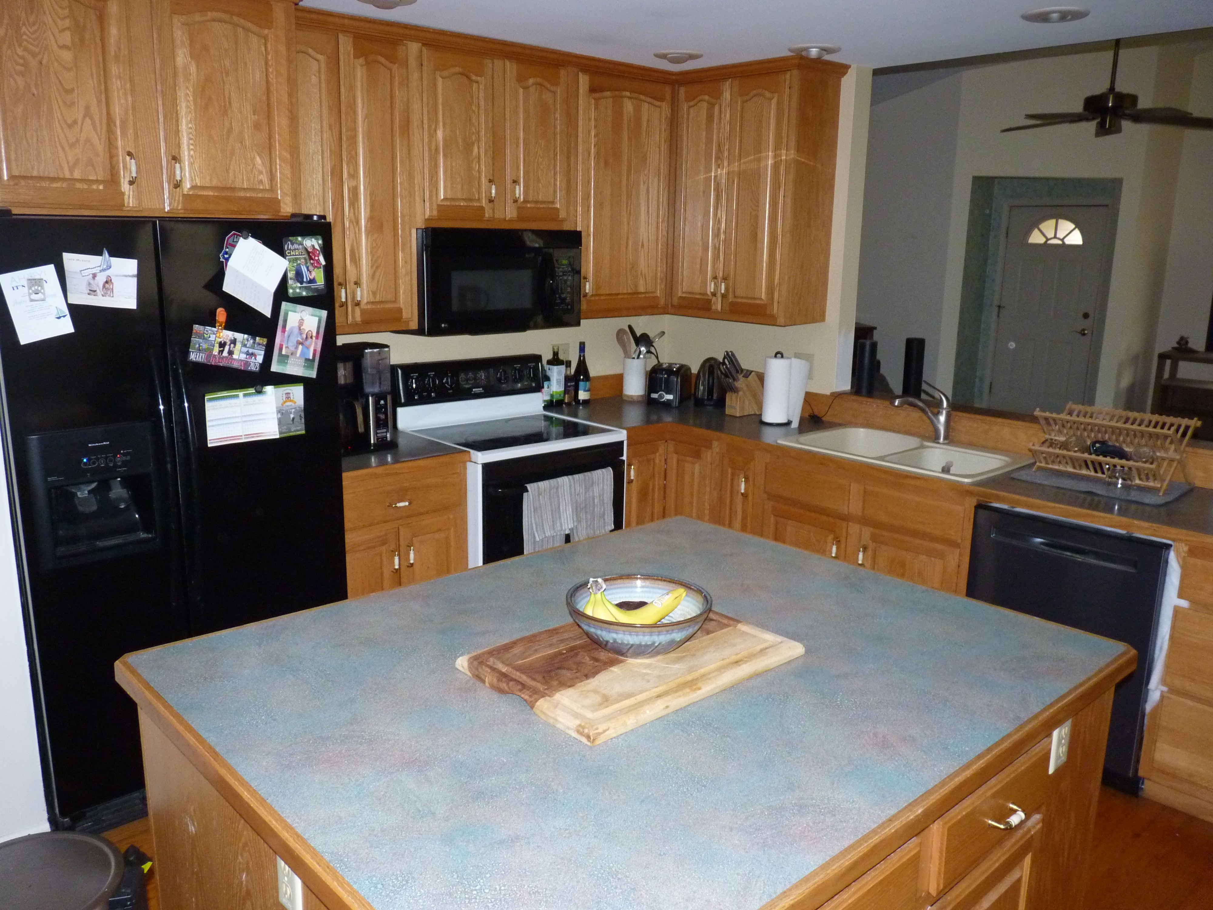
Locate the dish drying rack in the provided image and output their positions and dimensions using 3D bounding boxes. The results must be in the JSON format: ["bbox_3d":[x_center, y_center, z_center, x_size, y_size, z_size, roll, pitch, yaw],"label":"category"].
[{"bbox_3d":[1.748,-0.028,3.300,0.365,0.225,0.465,-10,17,-41],"label":"dish drying rack"}]

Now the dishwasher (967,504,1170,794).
[{"bbox_3d":[1.687,0.589,3.320,0.605,0.850,0.610,-10,17,-41],"label":"dishwasher"}]

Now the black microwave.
[{"bbox_3d":[-0.527,-0.744,3.990,0.761,0.413,0.410,-10,17,-41],"label":"black microwave"}]

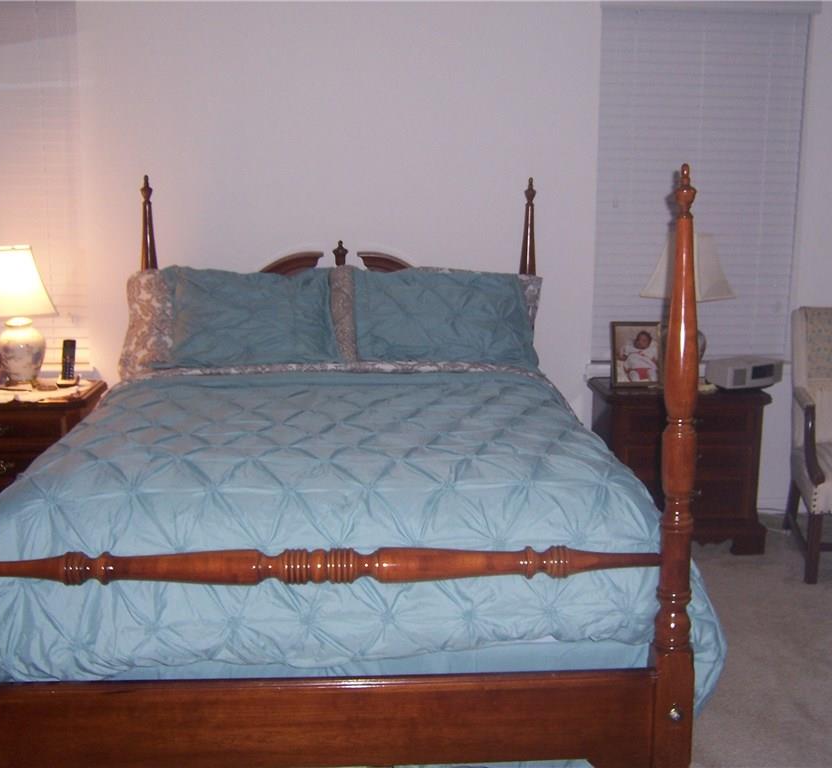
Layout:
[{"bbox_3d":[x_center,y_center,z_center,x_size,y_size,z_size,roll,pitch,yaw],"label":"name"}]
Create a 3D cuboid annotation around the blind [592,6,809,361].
[{"bbox_3d":[1.236,-0.852,4.262,0.902,1.523,0.055,0,9,-3],"label":"blind"}]

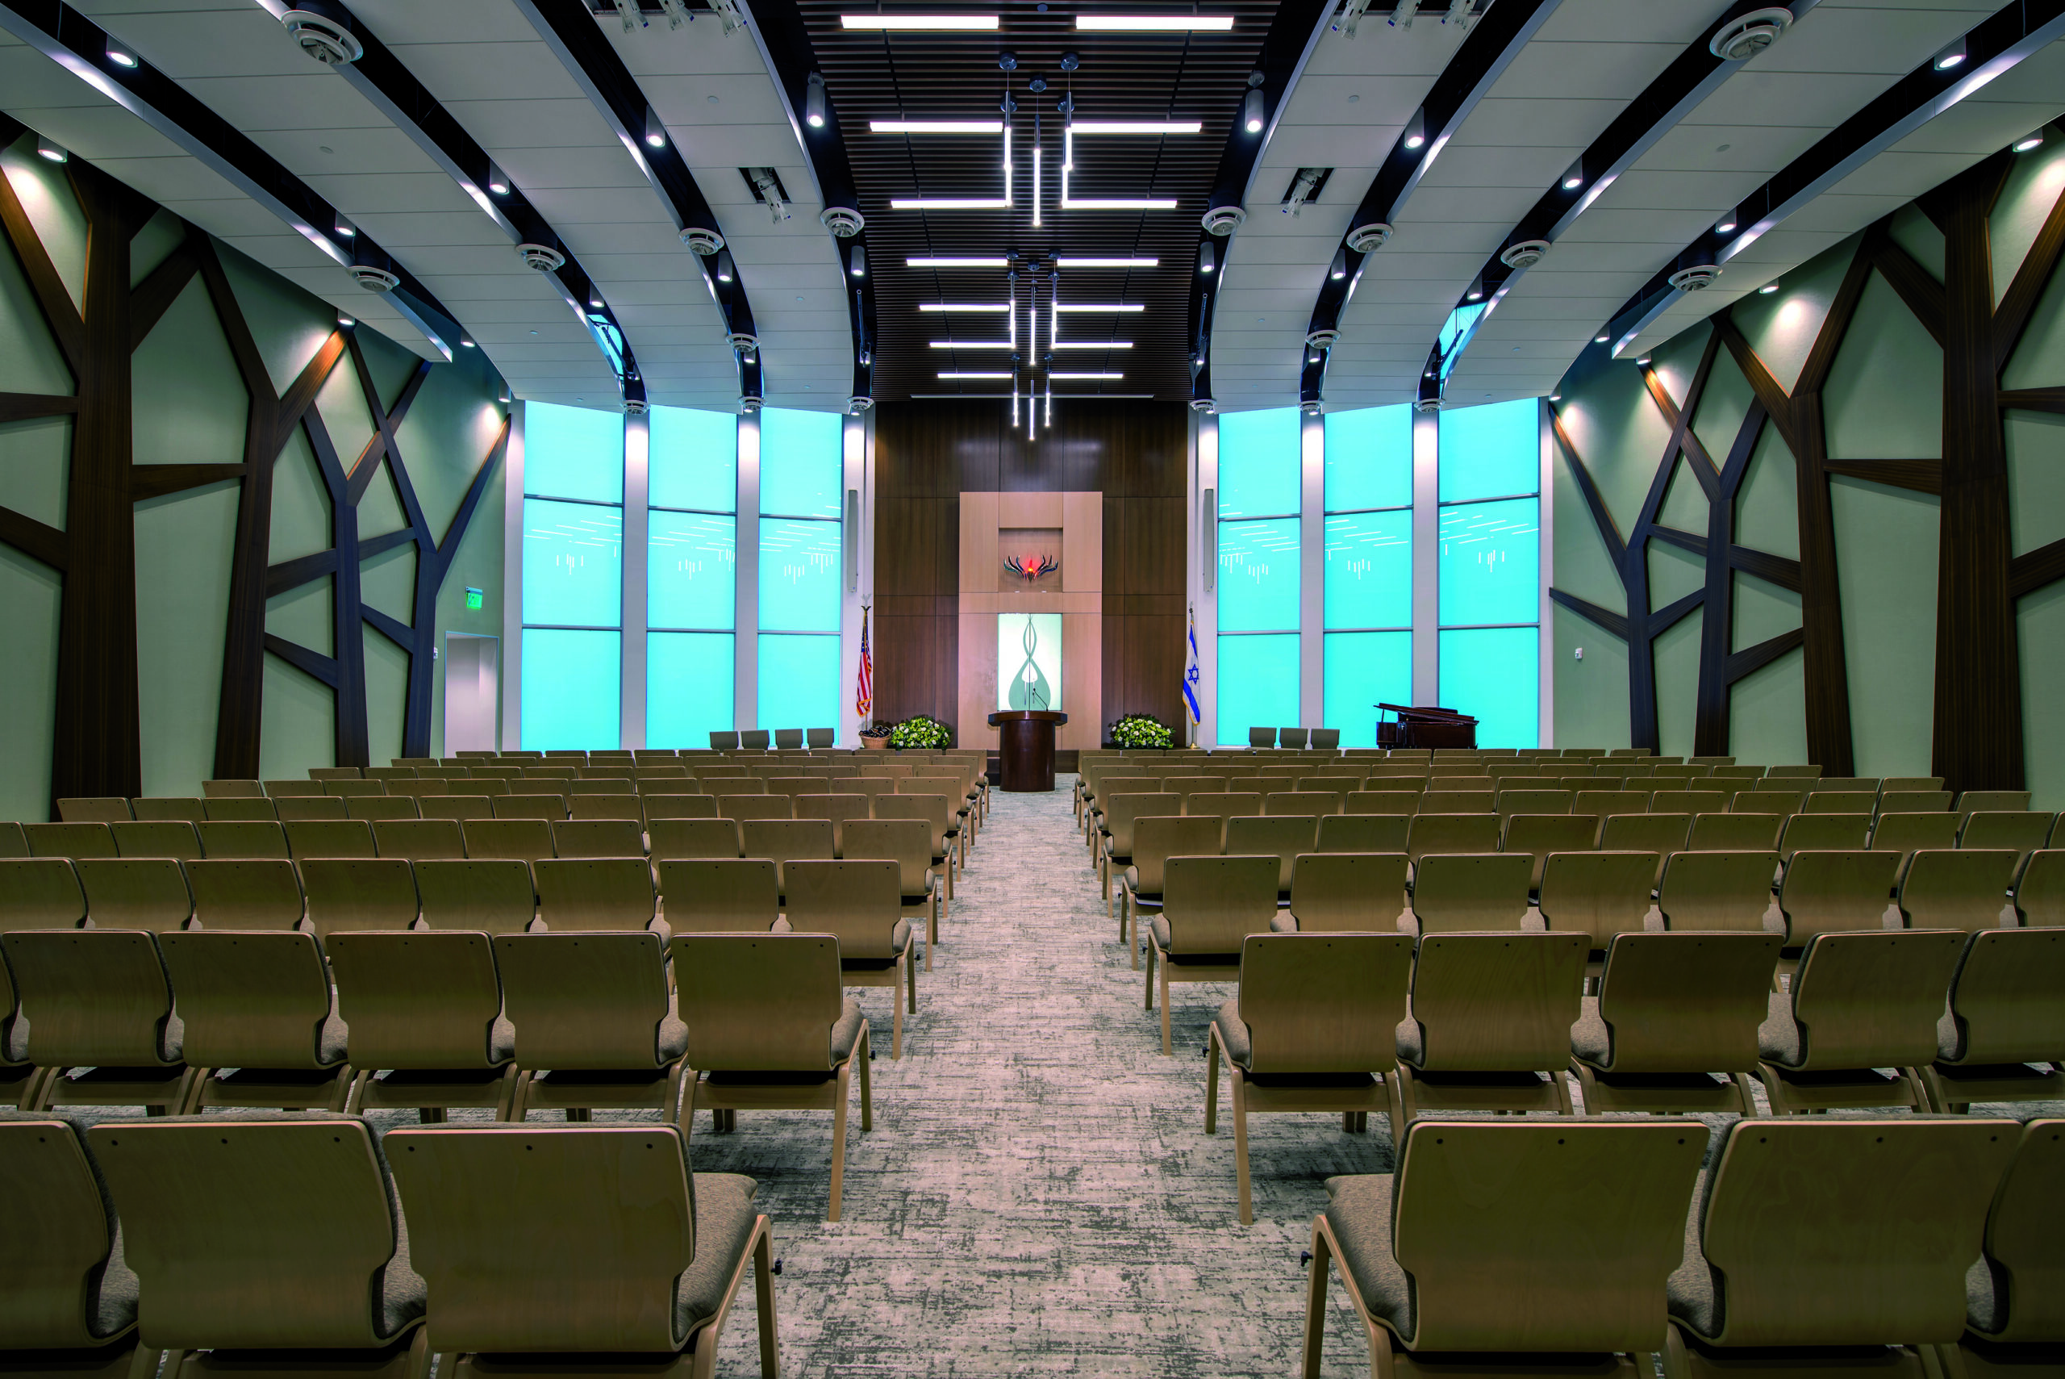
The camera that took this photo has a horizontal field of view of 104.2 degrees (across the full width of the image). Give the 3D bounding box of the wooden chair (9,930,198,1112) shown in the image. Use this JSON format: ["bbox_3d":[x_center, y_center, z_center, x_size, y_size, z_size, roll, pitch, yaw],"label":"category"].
[{"bbox_3d":[-2.700,1.123,2.550,0.515,0.835,0.550,0,0,3],"label":"wooden chair"}]

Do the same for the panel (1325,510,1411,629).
[{"bbox_3d":[6.110,-2.155,14.650,1.460,2.150,0.080,0,0,25],"label":"panel"}]

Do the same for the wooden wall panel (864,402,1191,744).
[{"bbox_3d":[-0.040,-2.164,15.250,5.969,6.563,0.221,0,0,0],"label":"wooden wall panel"}]

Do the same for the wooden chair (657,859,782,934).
[{"bbox_3d":[-1.298,1.115,3.554,0.498,0.830,0.533,0,0,0],"label":"wooden chair"}]

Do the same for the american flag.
[{"bbox_3d":[-3.155,-0.528,15.100,0.310,2.140,0.280,0,0,0],"label":"american flag"}]

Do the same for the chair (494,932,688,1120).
[{"bbox_3d":[-1.305,1.123,2.560,0.515,0.835,0.550,0,0,0],"label":"chair"}]

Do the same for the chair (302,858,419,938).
[{"bbox_3d":[-2.808,1.109,3.585,0.500,0.830,0.550,0,0,3],"label":"chair"}]

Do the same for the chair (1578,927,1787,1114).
[{"bbox_3d":[1.880,1.123,2.550,0.515,0.835,0.550,0,0,-2],"label":"chair"}]

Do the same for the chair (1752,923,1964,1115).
[{"bbox_3d":[2.402,1.108,2.522,0.500,0.830,0.550,0,0,-5],"label":"chair"}]

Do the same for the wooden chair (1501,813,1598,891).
[{"bbox_3d":[2.904,1.115,4.706,0.498,0.830,0.533,0,0,0],"label":"wooden chair"}]

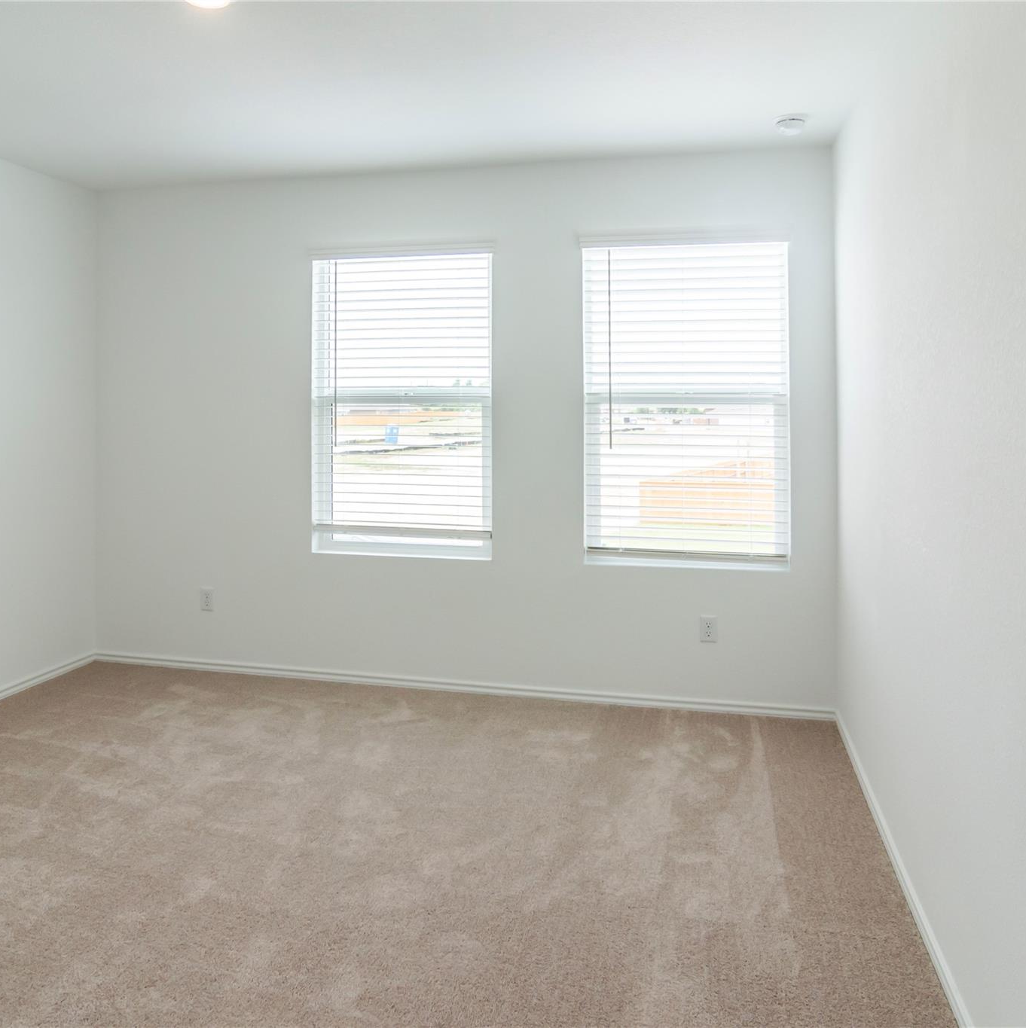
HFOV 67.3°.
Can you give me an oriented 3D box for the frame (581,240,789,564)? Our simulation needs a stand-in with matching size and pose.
[{"bbox_3d":[0.765,-0.483,3.470,0.900,1.440,0.100,1,5,11],"label":"frame"}]

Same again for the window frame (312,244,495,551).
[{"bbox_3d":[-0.537,-0.534,3.735,0.880,1.390,0.060,1,5,11],"label":"window frame"}]

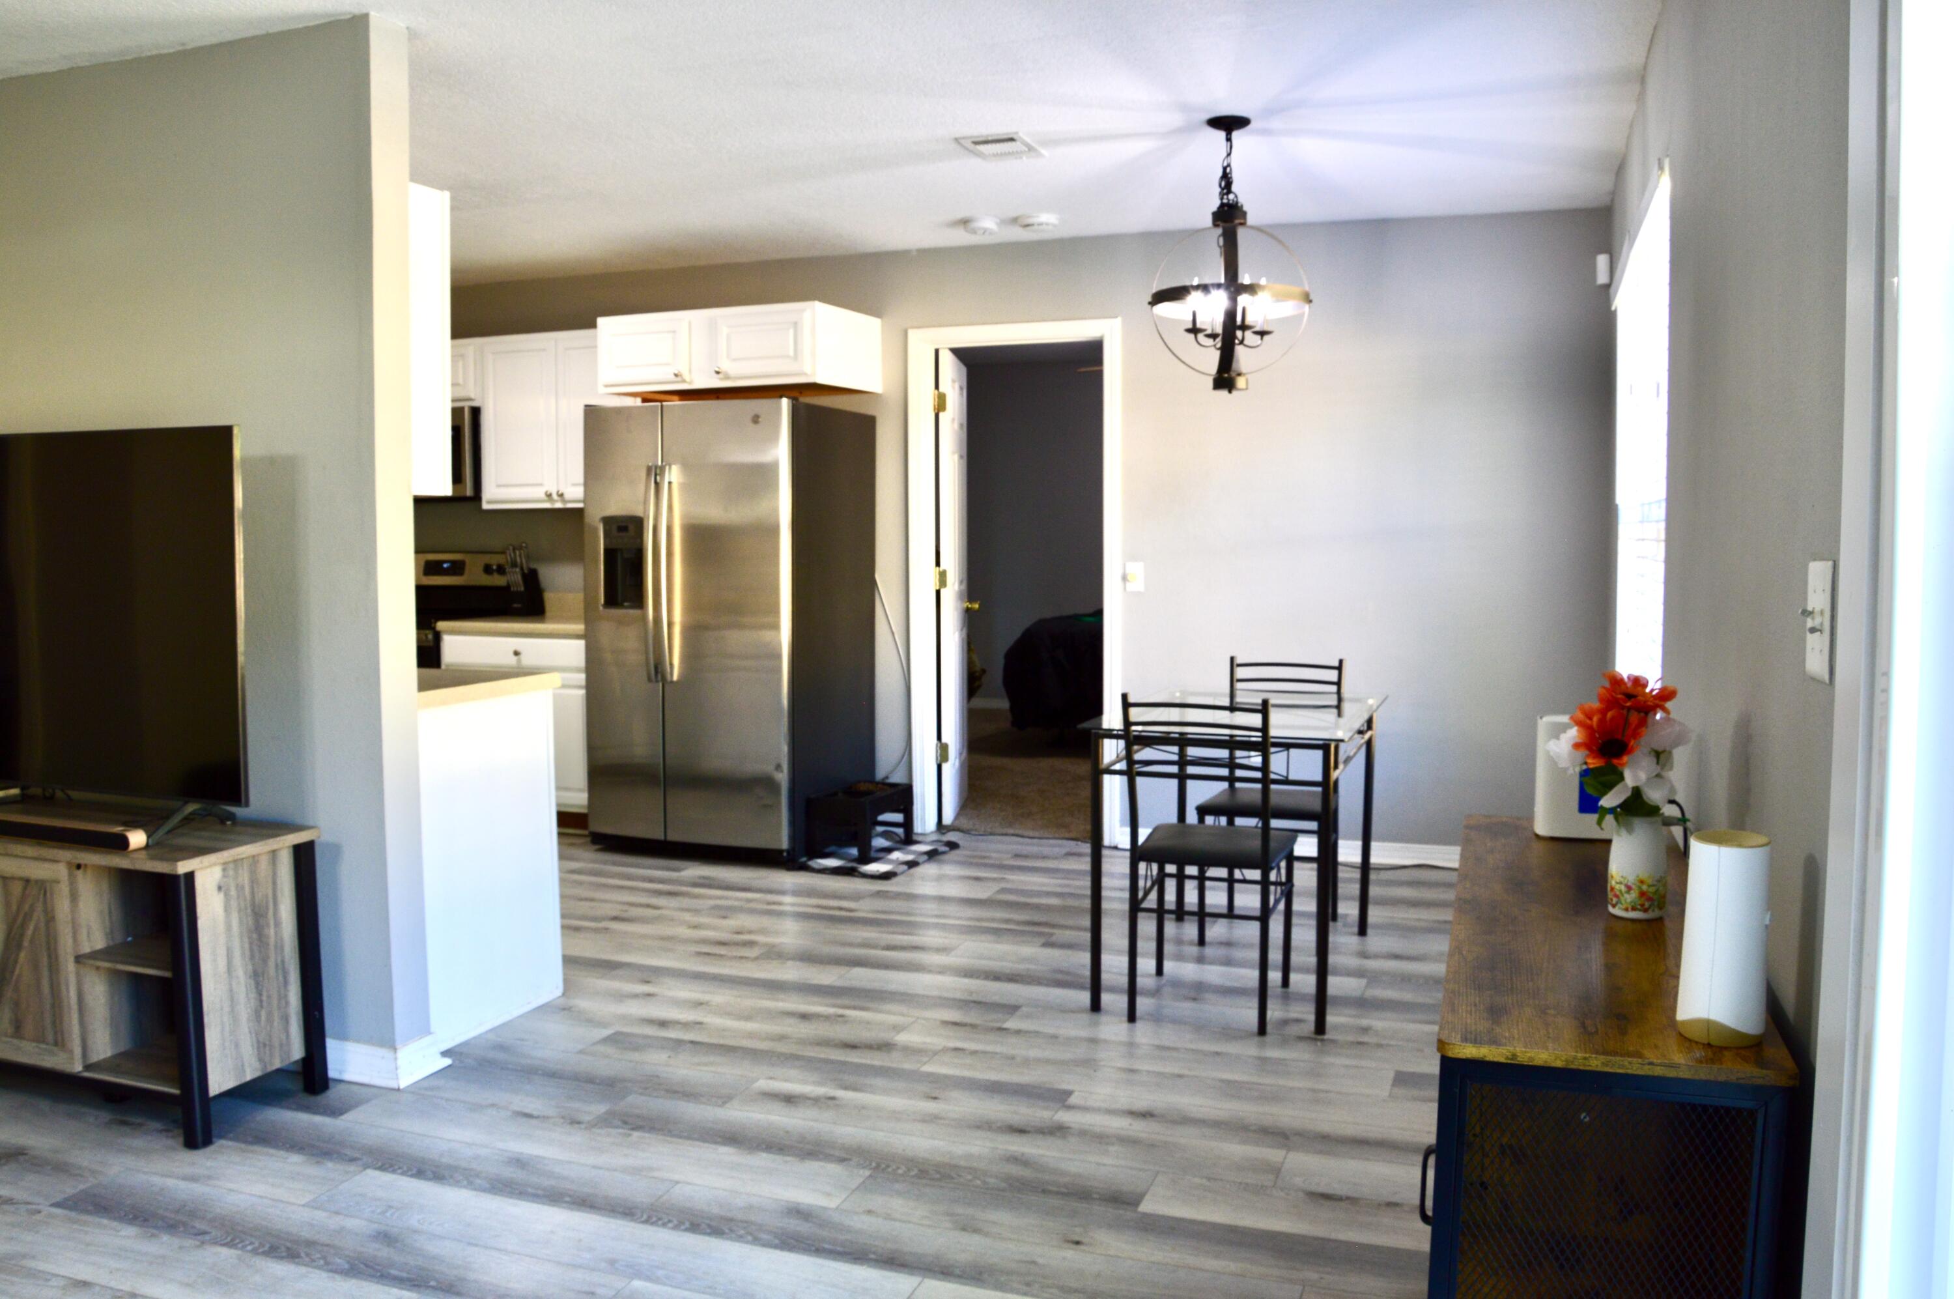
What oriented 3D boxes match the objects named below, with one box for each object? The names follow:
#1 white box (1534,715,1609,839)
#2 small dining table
[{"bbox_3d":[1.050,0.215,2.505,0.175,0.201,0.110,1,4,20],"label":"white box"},{"bbox_3d":[0.756,0.539,4.113,0.662,0.742,1.125,1,4,20],"label":"small dining table"}]

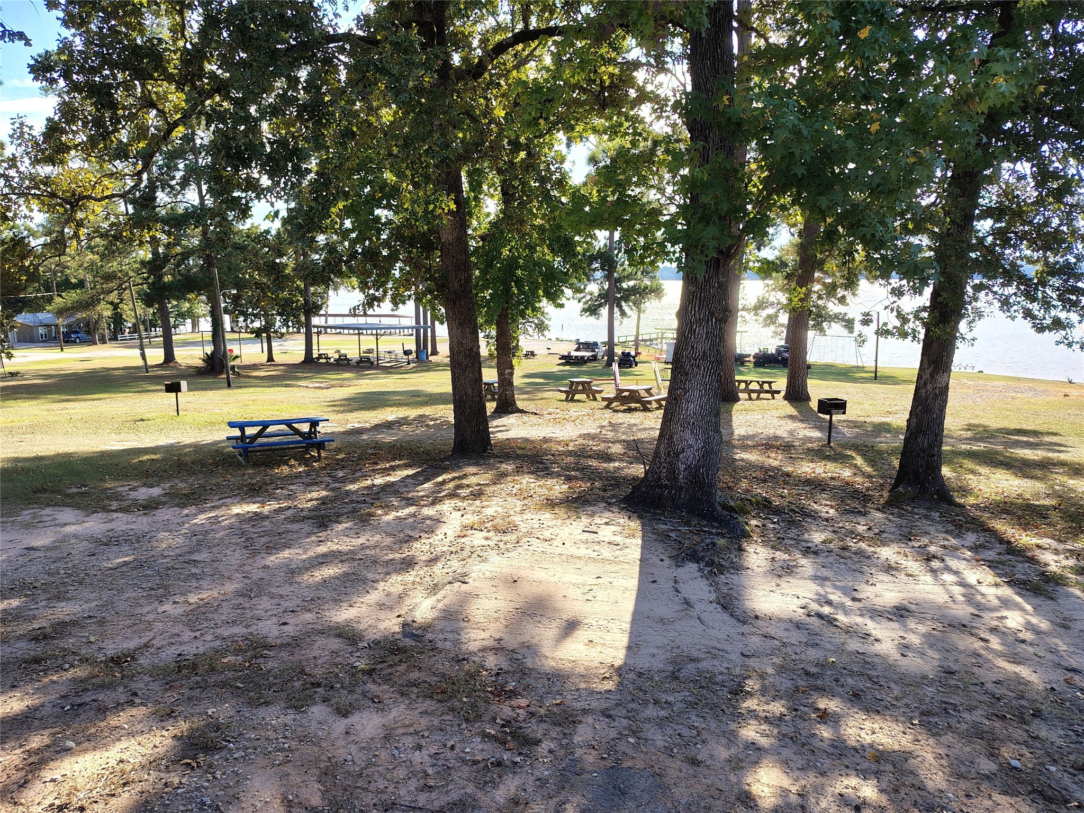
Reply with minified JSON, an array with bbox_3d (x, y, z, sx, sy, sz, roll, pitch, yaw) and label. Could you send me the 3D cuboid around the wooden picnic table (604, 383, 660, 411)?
[{"bbox_3d":[2.956,-0.257,23.667,1.600,0.700,1.830,4,6,26],"label":"wooden picnic table"}]

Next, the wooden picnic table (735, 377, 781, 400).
[{"bbox_3d":[7.725,-0.555,27.373,1.780,0.730,1.460,-1,5,-25],"label":"wooden picnic table"}]

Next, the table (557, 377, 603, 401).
[{"bbox_3d":[1.370,-0.566,26.470,1.400,0.720,1.800,-2,5,-5],"label":"table"}]

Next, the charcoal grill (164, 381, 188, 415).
[{"bbox_3d":[-10.983,-0.230,22.613,0.500,1.027,0.380,0,10,3],"label":"charcoal grill"}]

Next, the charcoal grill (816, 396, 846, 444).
[{"bbox_3d":[6.589,0.362,17.112,0.490,1.035,0.380,-2,10,-9],"label":"charcoal grill"}]

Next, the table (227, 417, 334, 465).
[{"bbox_3d":[-4.974,0.657,14.266,1.780,0.750,1.520,-3,6,-26],"label":"table"}]

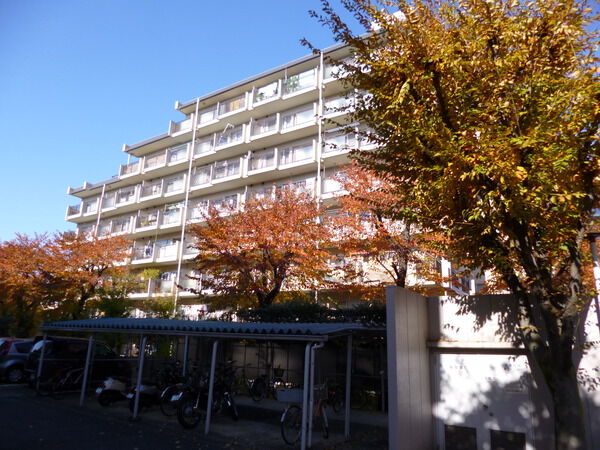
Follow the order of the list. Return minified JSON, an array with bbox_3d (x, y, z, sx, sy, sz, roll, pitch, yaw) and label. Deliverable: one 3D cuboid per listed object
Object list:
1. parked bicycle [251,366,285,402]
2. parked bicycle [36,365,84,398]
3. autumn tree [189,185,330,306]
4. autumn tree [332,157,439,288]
[{"bbox_3d":[-0.965,4.971,13.198,0.550,1.050,1.720,-8,-18,31],"label":"parked bicycle"},{"bbox_3d":[-7.151,4.649,12.777,0.550,1.030,1.700,-8,-18,31],"label":"parked bicycle"},{"bbox_3d":[-1.854,2.294,17.404,5.900,8.130,5.900,-8,-18,31],"label":"autumn tree"},{"bbox_3d":[3.558,1.618,15.005,4.900,8.540,4.900,-8,-18,31],"label":"autumn tree"}]

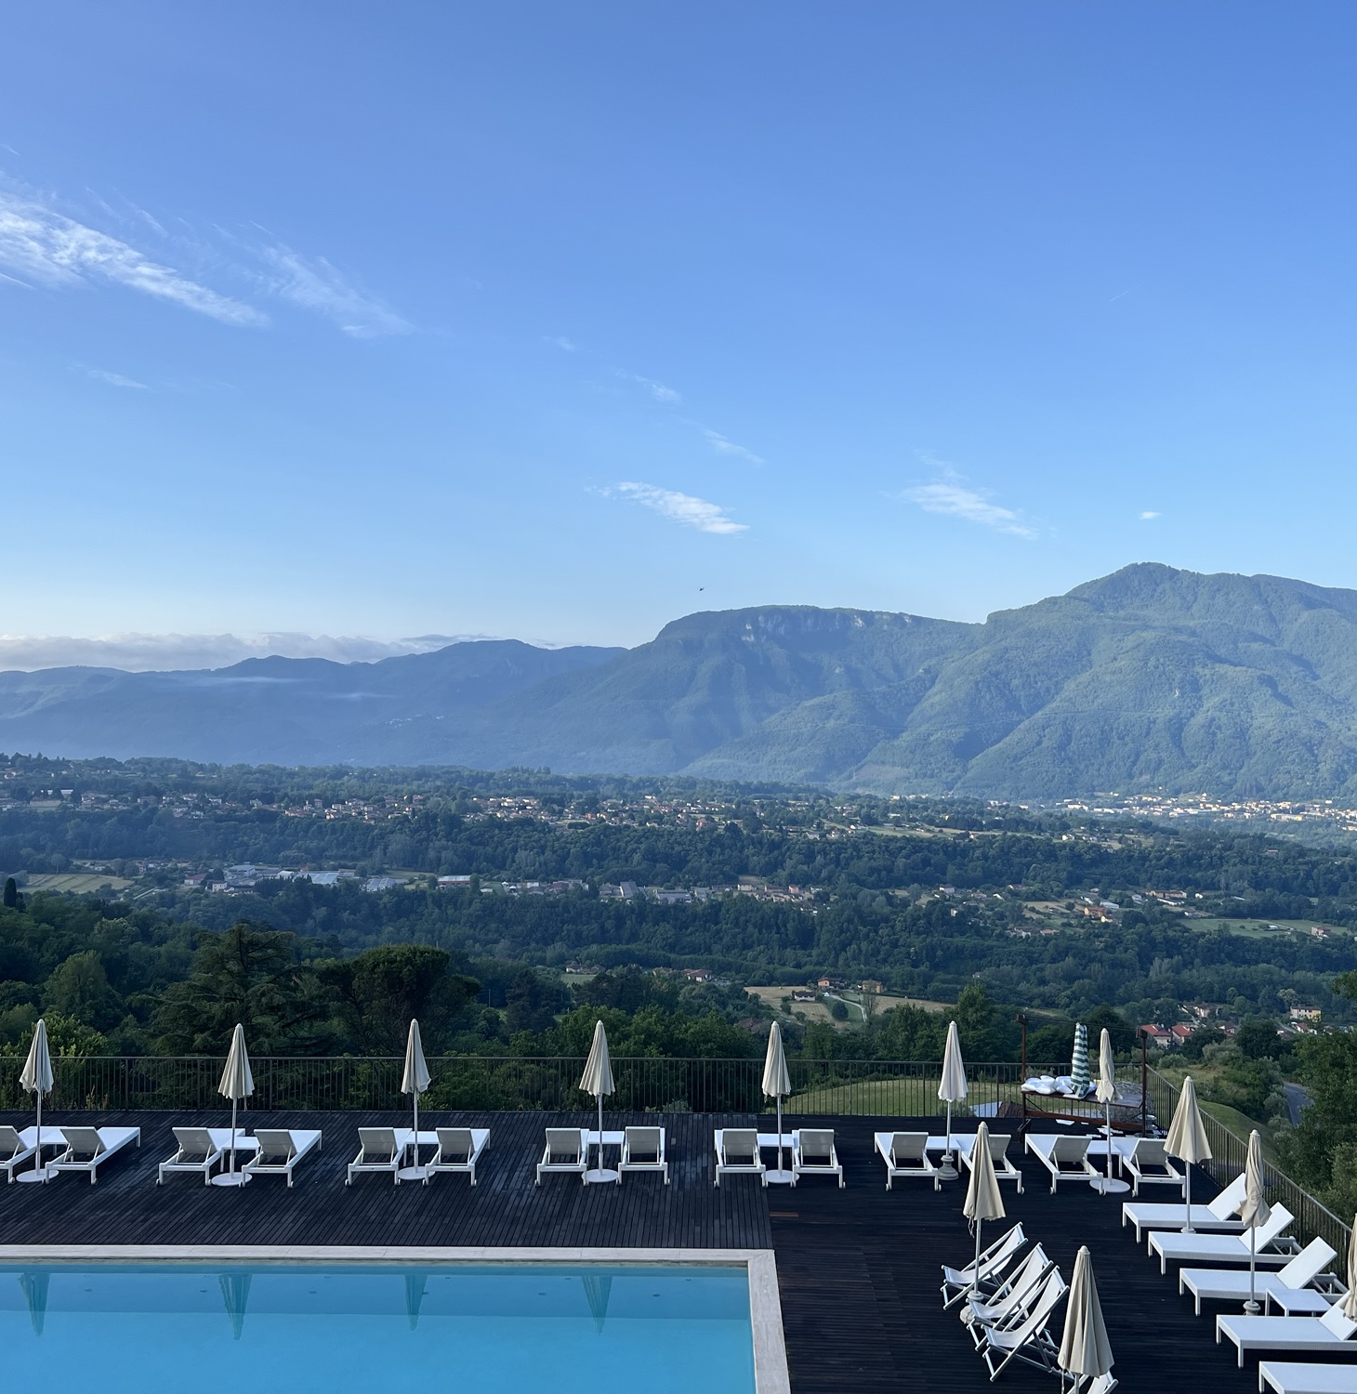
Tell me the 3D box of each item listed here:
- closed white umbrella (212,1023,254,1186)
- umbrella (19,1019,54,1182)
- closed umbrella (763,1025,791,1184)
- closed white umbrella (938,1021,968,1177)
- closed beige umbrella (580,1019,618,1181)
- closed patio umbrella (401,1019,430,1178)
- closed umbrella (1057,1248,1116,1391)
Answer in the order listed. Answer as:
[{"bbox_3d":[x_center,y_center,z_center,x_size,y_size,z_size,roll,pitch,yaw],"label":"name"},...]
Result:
[{"bbox_3d":[-7.053,6.446,22.259,0.590,2.460,0.590,2,-1,1],"label":"closed white umbrella"},{"bbox_3d":[-10.237,6.433,22.393,0.590,2.510,0.590,0,-1,1],"label":"umbrella"},{"bbox_3d":[1.597,6.416,22.270,0.560,2.480,0.560,-2,-1,1],"label":"closed umbrella"},{"bbox_3d":[4.335,6.404,22.220,0.490,2.490,0.490,2,-1,1],"label":"closed white umbrella"},{"bbox_3d":[-1.237,6.418,22.300,0.590,2.490,0.590,0,-1,1],"label":"closed beige umbrella"},{"bbox_3d":[-4.213,6.427,22.455,0.570,2.490,0.570,-1,-1,1],"label":"closed patio umbrella"},{"bbox_3d":[3.654,6.224,12.777,0.530,2.390,0.530,3,-1,1],"label":"closed umbrella"}]

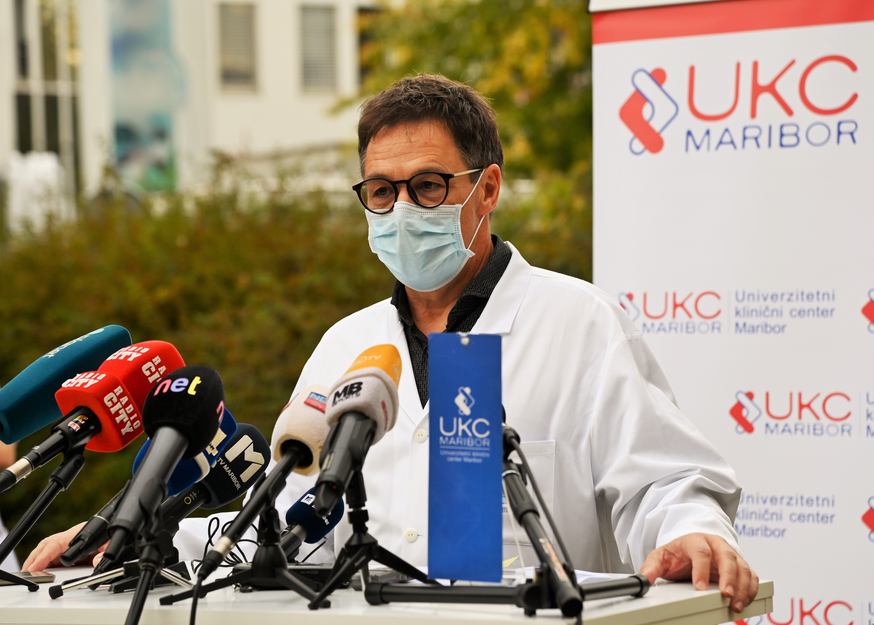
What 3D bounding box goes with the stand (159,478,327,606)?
[{"bbox_3d":[-0.213,0.257,3.539,0.193,0.145,0.209,0,-1,6],"label":"stand"}]

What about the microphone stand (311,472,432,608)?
[{"bbox_3d":[-0.061,0.250,3.534,0.190,0.160,0.206,0,-1,6],"label":"microphone stand"}]

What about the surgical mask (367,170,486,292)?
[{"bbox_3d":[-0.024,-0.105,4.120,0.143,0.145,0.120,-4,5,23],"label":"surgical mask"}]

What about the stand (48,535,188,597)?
[{"bbox_3d":[-0.363,0.289,3.627,0.172,0.085,0.189,0,-1,5],"label":"stand"}]

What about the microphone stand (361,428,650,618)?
[{"bbox_3d":[0.083,0.229,3.506,0.335,0.200,0.308,0,-1,-2],"label":"microphone stand"}]

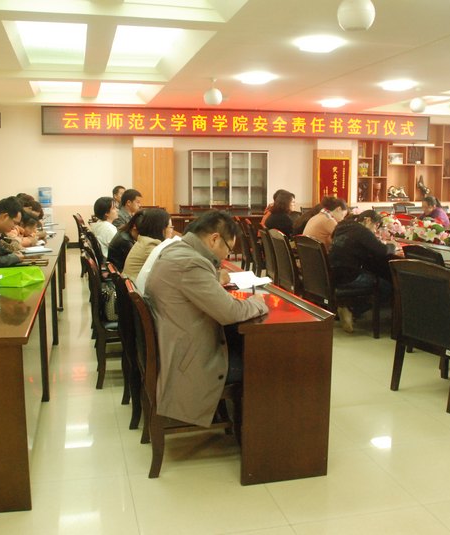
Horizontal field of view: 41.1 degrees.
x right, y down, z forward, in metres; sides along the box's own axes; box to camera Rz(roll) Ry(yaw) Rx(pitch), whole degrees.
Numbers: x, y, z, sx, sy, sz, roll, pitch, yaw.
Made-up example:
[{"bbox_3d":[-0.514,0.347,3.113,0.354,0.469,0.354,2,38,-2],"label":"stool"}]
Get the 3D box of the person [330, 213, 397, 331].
[{"bbox_3d":[1.257,0.045,5.502,0.750,1.140,0.500,-3,8,-18],"label":"person"}]

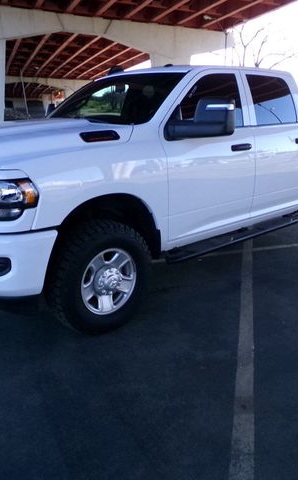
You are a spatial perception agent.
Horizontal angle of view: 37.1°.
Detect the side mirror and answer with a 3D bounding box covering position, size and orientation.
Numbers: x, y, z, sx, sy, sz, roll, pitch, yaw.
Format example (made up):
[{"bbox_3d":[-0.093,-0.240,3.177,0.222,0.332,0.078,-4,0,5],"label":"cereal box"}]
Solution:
[{"bbox_3d":[0.374,-0.906,3.327,0.330,0.300,0.400,-15,21,-40],"label":"side mirror"}]

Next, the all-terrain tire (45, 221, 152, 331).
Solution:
[{"bbox_3d":[-0.361,0.288,3.367,0.840,0.840,0.280,-15,21,-40],"label":"all-terrain tire"}]

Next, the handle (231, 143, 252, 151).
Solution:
[{"bbox_3d":[0.833,-0.834,4.005,0.270,0.065,0.060,-15,21,-40],"label":"handle"}]

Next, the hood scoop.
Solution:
[{"bbox_3d":[-0.357,-0.750,3.186,0.320,0.085,0.080,-15,21,-40],"label":"hood scoop"}]

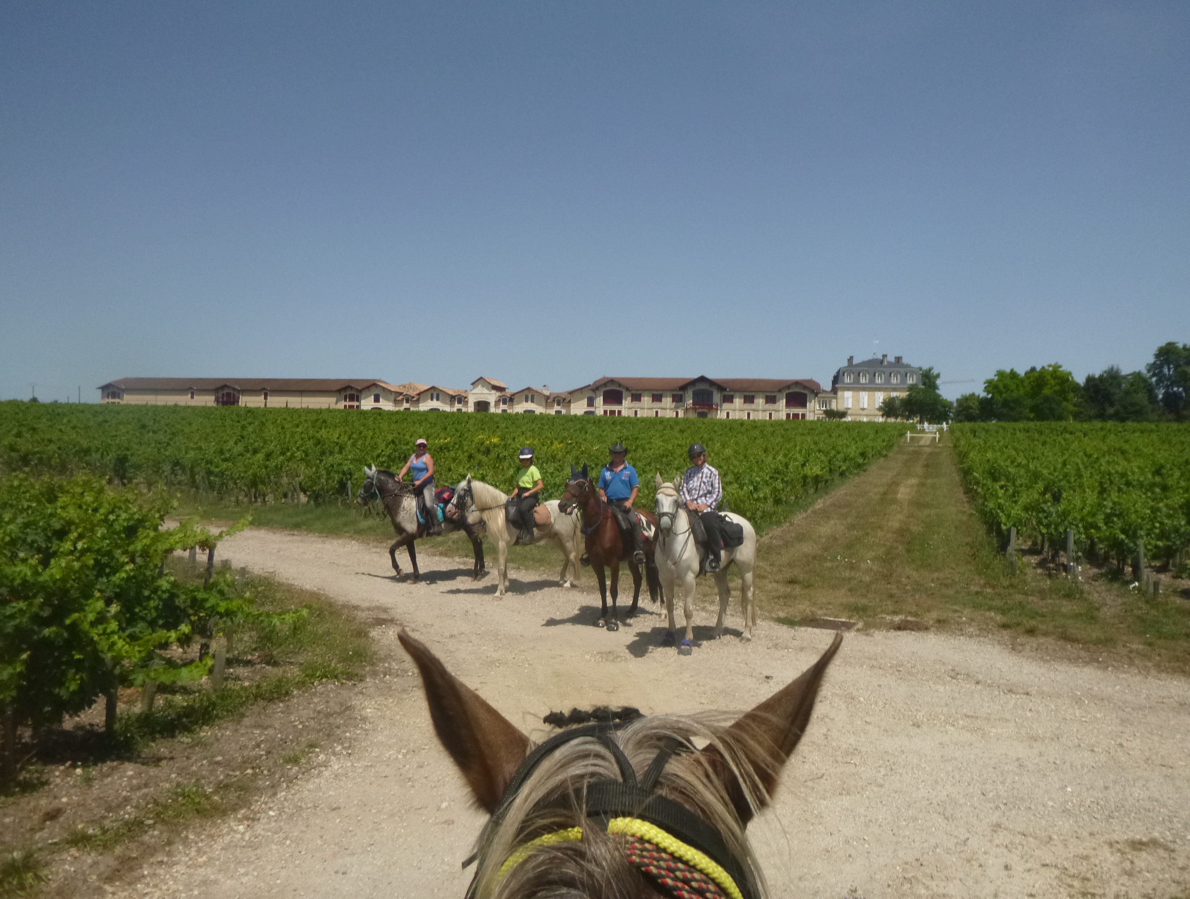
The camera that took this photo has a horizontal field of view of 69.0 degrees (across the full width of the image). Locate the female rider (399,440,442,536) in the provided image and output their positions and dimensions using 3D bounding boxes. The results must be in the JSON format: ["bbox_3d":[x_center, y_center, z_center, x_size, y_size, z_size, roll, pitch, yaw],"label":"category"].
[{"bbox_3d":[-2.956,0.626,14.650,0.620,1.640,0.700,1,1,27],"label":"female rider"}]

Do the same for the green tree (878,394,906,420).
[{"bbox_3d":[47.934,-6.588,140.000,4.500,4.600,4.500,1,1,0],"label":"green tree"}]

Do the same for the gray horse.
[{"bbox_3d":[-2.818,1.223,14.553,2.300,2.000,0.620,0,1,-30],"label":"gray horse"}]

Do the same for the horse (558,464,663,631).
[{"bbox_3d":[0.364,1.237,11.341,0.650,2.100,2.150,1,1,31],"label":"horse"}]

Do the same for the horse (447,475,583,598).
[{"bbox_3d":[-1.188,1.308,13.667,2.300,1.880,0.620,0,1,-34],"label":"horse"}]

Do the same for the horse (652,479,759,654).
[{"bbox_3d":[1.336,1.293,10.162,0.600,2.030,2.100,1,1,38],"label":"horse"}]

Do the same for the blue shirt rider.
[{"bbox_3d":[0.342,0.697,11.300,0.650,1.620,0.650,1,1,16],"label":"blue shirt rider"}]

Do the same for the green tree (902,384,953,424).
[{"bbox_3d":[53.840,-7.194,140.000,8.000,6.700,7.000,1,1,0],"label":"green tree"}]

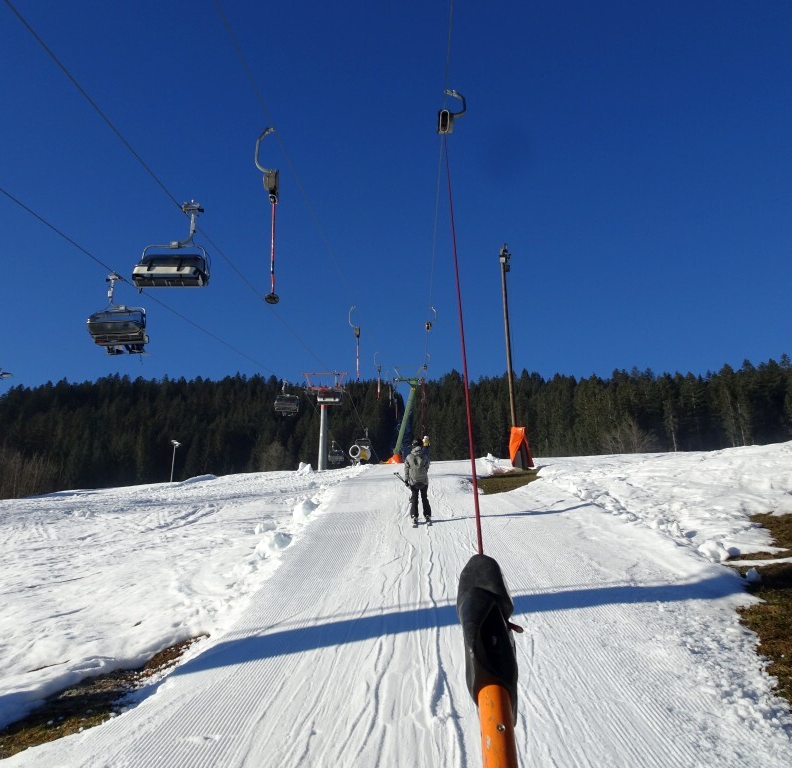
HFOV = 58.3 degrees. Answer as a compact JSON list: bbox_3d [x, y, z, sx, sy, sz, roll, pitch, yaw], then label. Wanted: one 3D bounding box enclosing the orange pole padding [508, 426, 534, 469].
[{"bbox_3d":[5.480,2.816,31.000,1.050,1.900,0.800,0,-20,0],"label":"orange pole padding"}]

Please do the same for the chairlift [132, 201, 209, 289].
[{"bbox_3d":[-7.432,-4.640,23.559,2.300,3.250,1.500,-1,-20,2],"label":"chairlift"}]

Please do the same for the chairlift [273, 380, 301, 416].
[{"bbox_3d":[-10.468,1.399,68.500,2.350,3.500,1.600,-1,-20,2],"label":"chairlift"}]

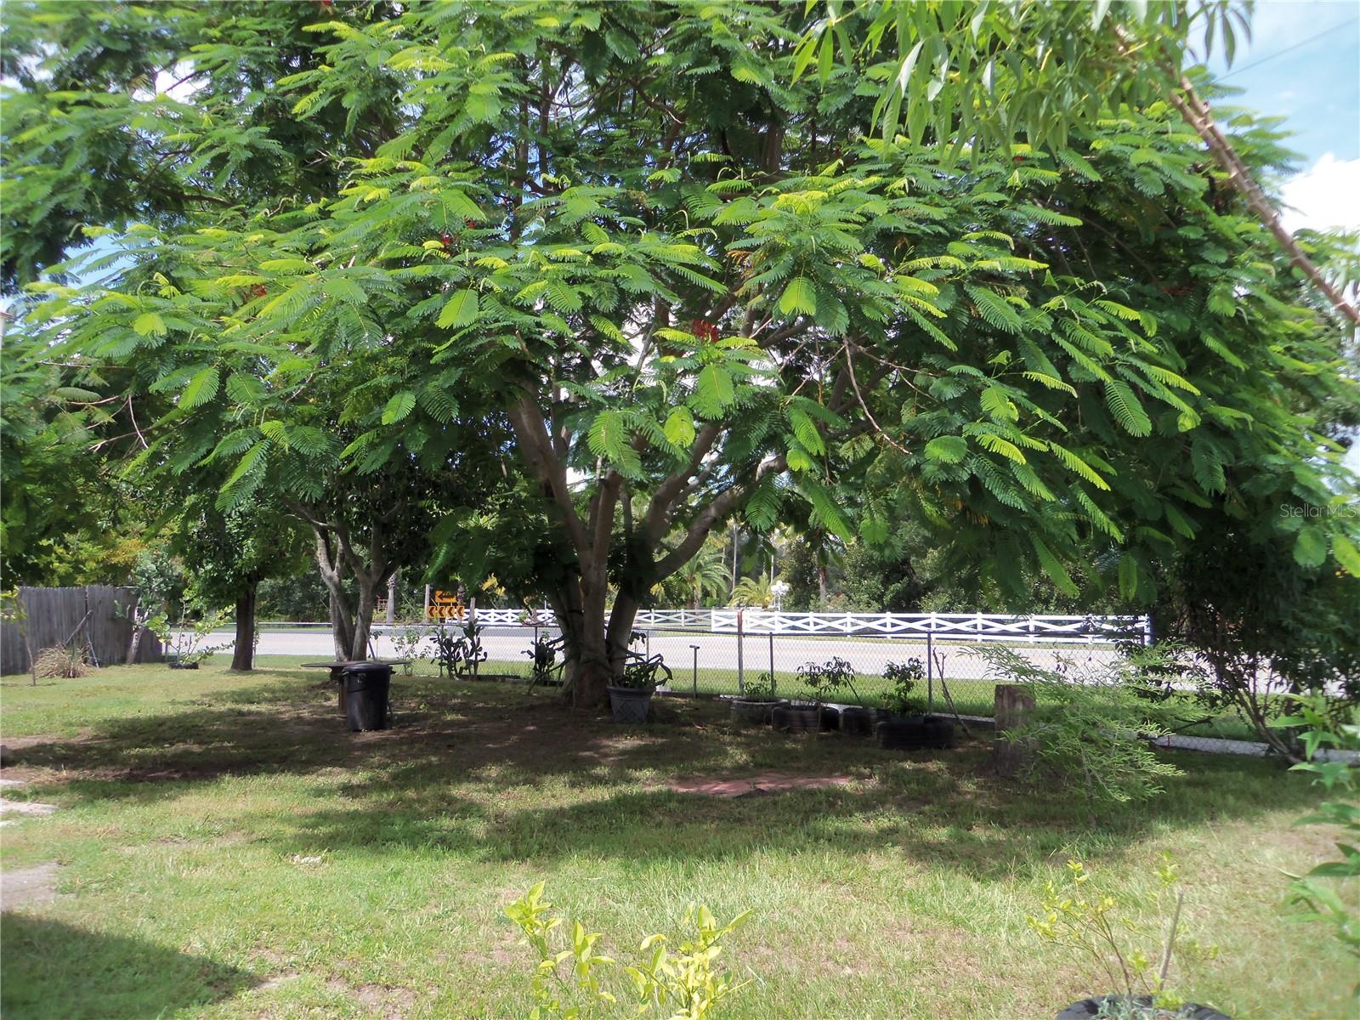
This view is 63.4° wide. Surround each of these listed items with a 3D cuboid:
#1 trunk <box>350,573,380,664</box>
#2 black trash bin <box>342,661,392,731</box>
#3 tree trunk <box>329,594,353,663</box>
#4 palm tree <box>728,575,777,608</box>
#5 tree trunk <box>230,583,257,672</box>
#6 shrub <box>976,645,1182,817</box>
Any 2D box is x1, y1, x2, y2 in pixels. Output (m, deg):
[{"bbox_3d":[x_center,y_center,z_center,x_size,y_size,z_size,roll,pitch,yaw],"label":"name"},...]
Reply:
[{"bbox_3d":[-6.185,2.305,21.600,0.500,2.040,0.420,1,-5,-16],"label":"trunk"},{"bbox_3d":[-3.897,2.322,13.700,0.610,0.810,0.590,0,-5,5],"label":"black trash bin"},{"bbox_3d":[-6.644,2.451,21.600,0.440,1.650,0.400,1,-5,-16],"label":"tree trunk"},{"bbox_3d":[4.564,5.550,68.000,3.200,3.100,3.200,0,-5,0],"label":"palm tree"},{"bbox_3d":[-10.440,2.807,26.300,0.580,2.120,0.520,2,-6,-22],"label":"tree trunk"},{"bbox_3d":[2.829,1.586,7.800,1.400,1.250,1.250,0,-5,0],"label":"shrub"}]

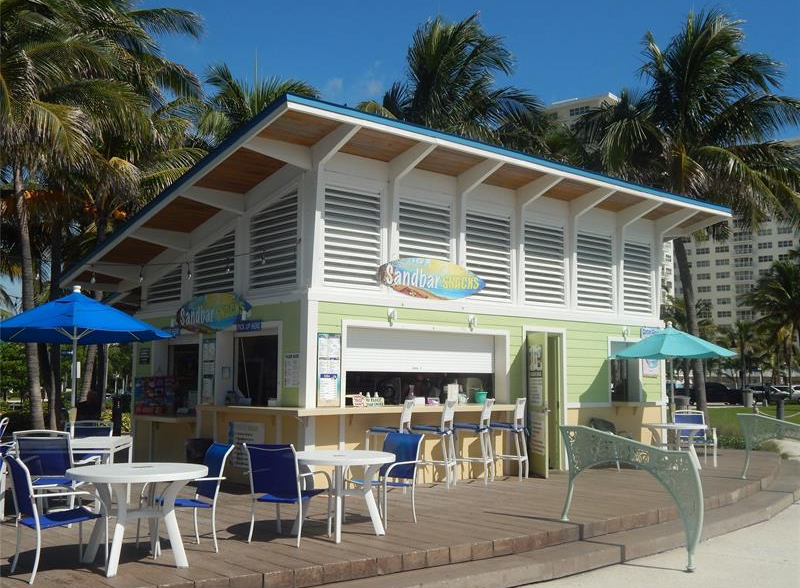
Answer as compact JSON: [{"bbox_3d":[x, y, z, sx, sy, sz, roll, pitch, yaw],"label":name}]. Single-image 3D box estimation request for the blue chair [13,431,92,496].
[{"bbox_3d":[-3.380,1.795,8.562,0.570,0.930,0.690,0,-6,2],"label":"blue chair"}]

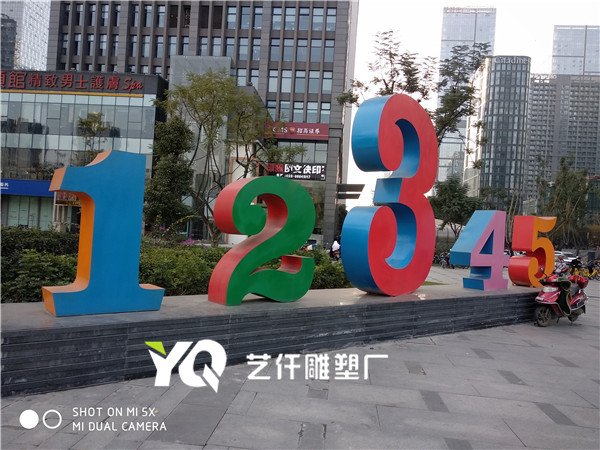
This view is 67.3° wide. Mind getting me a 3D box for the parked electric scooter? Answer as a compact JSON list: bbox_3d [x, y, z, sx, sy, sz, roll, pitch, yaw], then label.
[{"bbox_3d":[5.325,1.470,9.184,1.720,1.100,0.680,4,0,-37],"label":"parked electric scooter"}]

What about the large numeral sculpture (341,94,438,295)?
[{"bbox_3d":[1.670,-0.476,7.930,0.530,3.363,2.143,3,0,44],"label":"large numeral sculpture"}]

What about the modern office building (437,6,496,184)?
[{"bbox_3d":[140.941,-85.890,397.438,42.917,196.541,32.000,3,0,10],"label":"modern office building"}]

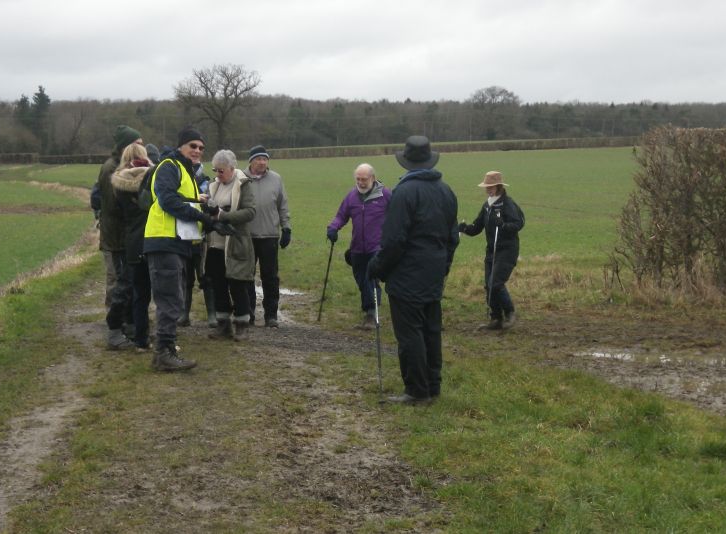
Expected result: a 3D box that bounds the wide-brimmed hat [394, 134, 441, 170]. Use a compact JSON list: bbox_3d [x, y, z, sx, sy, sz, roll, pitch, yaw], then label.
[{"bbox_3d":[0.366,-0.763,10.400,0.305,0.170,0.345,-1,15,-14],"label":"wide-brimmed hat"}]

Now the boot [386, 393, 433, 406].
[{"bbox_3d":[0.310,0.853,10.400,0.305,0.128,0.115,2,4,21],"label":"boot"}]

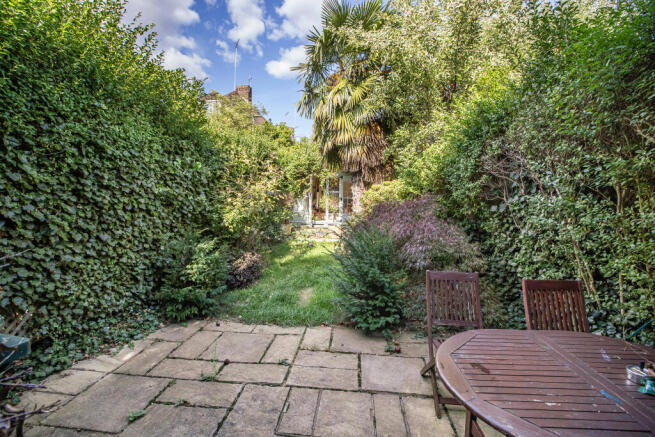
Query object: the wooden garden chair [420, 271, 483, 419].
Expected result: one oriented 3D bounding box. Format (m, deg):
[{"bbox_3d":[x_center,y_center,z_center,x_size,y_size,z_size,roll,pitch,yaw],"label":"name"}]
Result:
[{"bbox_3d":[1.016,0.919,2.217,0.450,0.915,0.533,1,3,9],"label":"wooden garden chair"}]

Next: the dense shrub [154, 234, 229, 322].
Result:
[{"bbox_3d":[-1.860,0.740,4.000,0.930,1.060,0.930,1,3,6],"label":"dense shrub"}]

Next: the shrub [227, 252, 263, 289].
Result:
[{"bbox_3d":[-1.503,0.909,5.273,0.640,0.590,0.640,1,3,6],"label":"shrub"}]

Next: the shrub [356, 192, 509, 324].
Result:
[{"bbox_3d":[1.540,0.470,4.360,1.970,1.630,1.750,1,3,6],"label":"shrub"}]

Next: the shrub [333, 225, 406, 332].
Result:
[{"bbox_3d":[0.542,0.686,3.696,0.929,1.223,0.929,1,3,6],"label":"shrub"}]

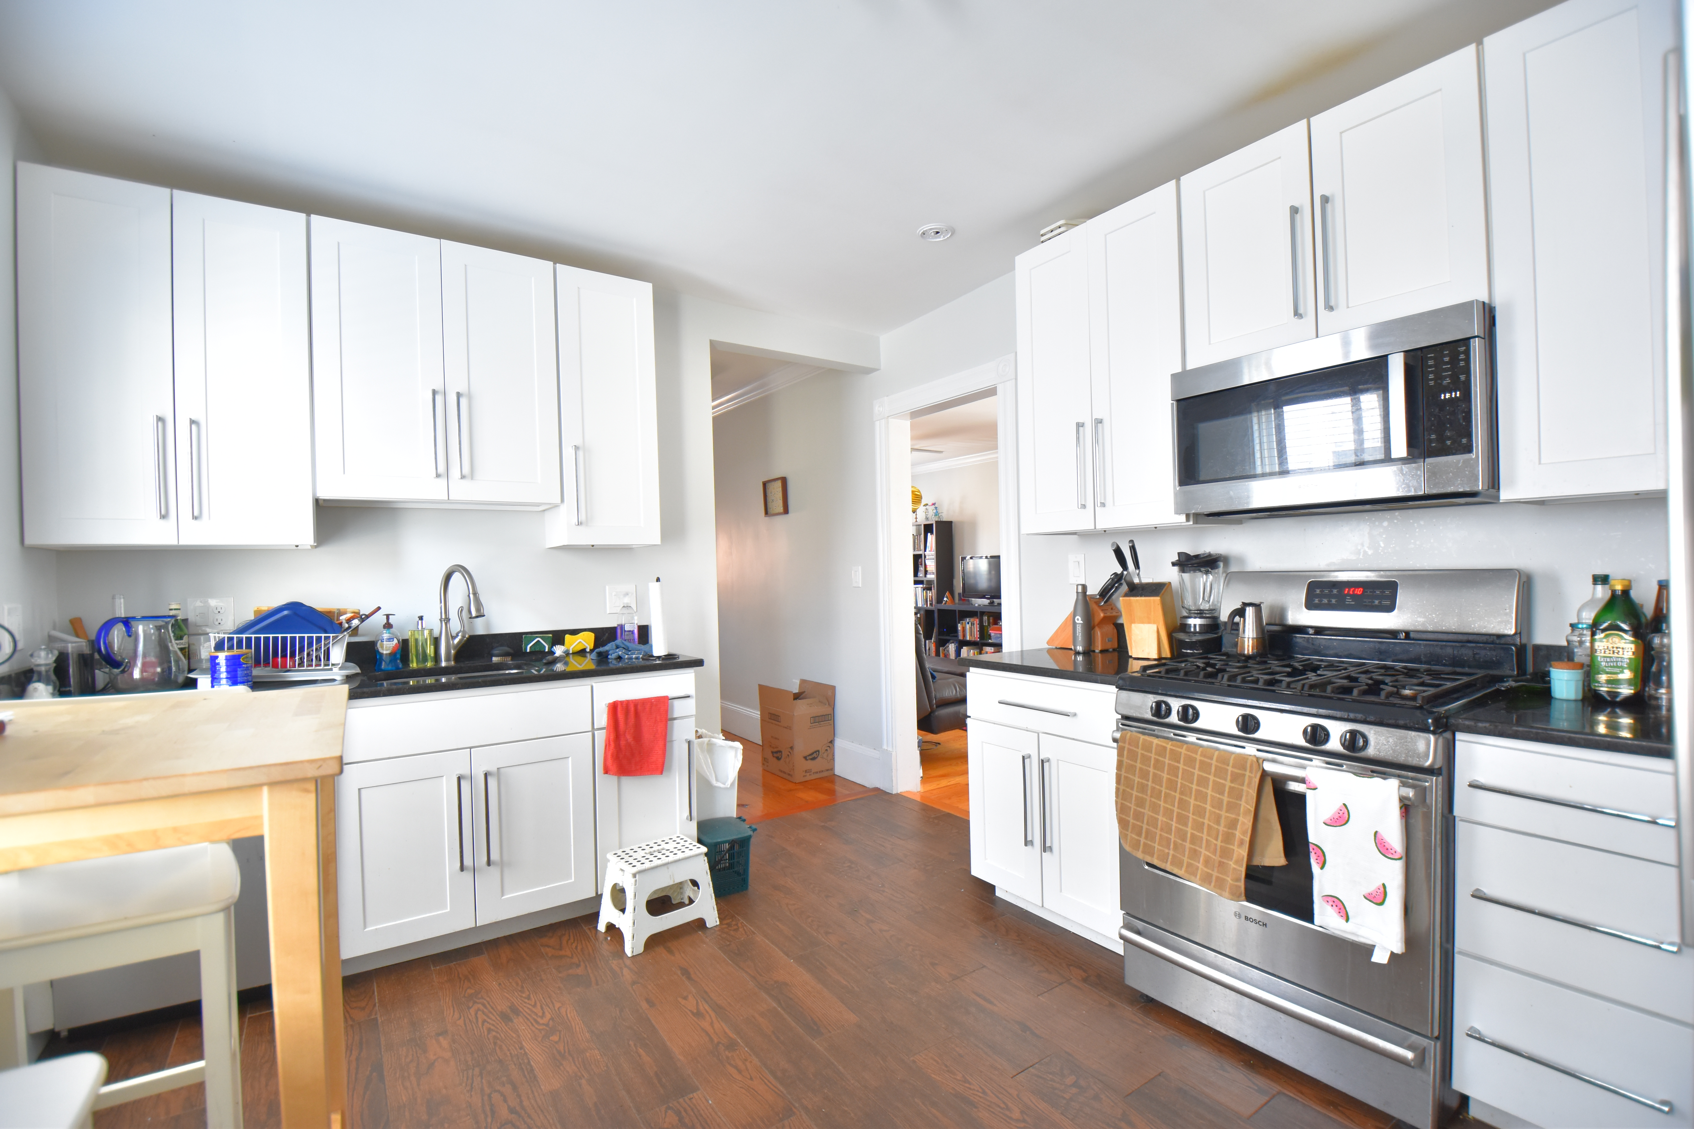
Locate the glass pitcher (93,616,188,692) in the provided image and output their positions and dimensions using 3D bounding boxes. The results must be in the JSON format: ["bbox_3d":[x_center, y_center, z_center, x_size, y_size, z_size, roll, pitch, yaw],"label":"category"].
[{"bbox_3d":[-2.208,0.285,2.218,0.172,0.242,0.208,-2,0,44],"label":"glass pitcher"}]

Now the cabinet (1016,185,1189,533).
[{"bbox_3d":[1.010,-0.684,2.639,0.330,1.100,0.665,-1,-1,-37],"label":"cabinet"}]

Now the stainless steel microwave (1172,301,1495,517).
[{"bbox_3d":[1.391,-0.379,2.033,0.391,0.442,0.736,-1,0,-38],"label":"stainless steel microwave"}]

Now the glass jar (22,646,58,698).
[{"bbox_3d":[-2.380,0.329,2.080,0.068,0.170,0.068,-1,-1,-31],"label":"glass jar"}]

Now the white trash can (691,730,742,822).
[{"bbox_3d":[-0.650,1.048,3.173,0.280,0.500,0.310,-1,-1,-31],"label":"white trash can"}]

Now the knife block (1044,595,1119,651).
[{"bbox_3d":[0.933,0.221,2.759,0.144,0.214,0.284,-1,0,-30],"label":"knife block"}]

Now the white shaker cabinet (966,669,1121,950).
[{"bbox_3d":[0.875,0.802,2.528,0.620,0.880,0.604,-1,0,-38],"label":"white shaker cabinet"}]

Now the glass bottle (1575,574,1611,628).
[{"bbox_3d":[1.826,0.167,1.709,0.083,0.284,0.083,-1,0,-38],"label":"glass bottle"}]

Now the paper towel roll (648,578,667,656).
[{"bbox_3d":[-0.733,0.212,2.755,0.056,0.287,0.056,-1,0,0],"label":"paper towel roll"}]

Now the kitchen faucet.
[{"bbox_3d":[-1.460,0.190,2.665,0.240,0.396,0.095,-2,0,36],"label":"kitchen faucet"}]

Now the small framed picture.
[{"bbox_3d":[-0.491,-0.468,4.869,0.035,0.245,0.275,-1,-1,-37],"label":"small framed picture"}]

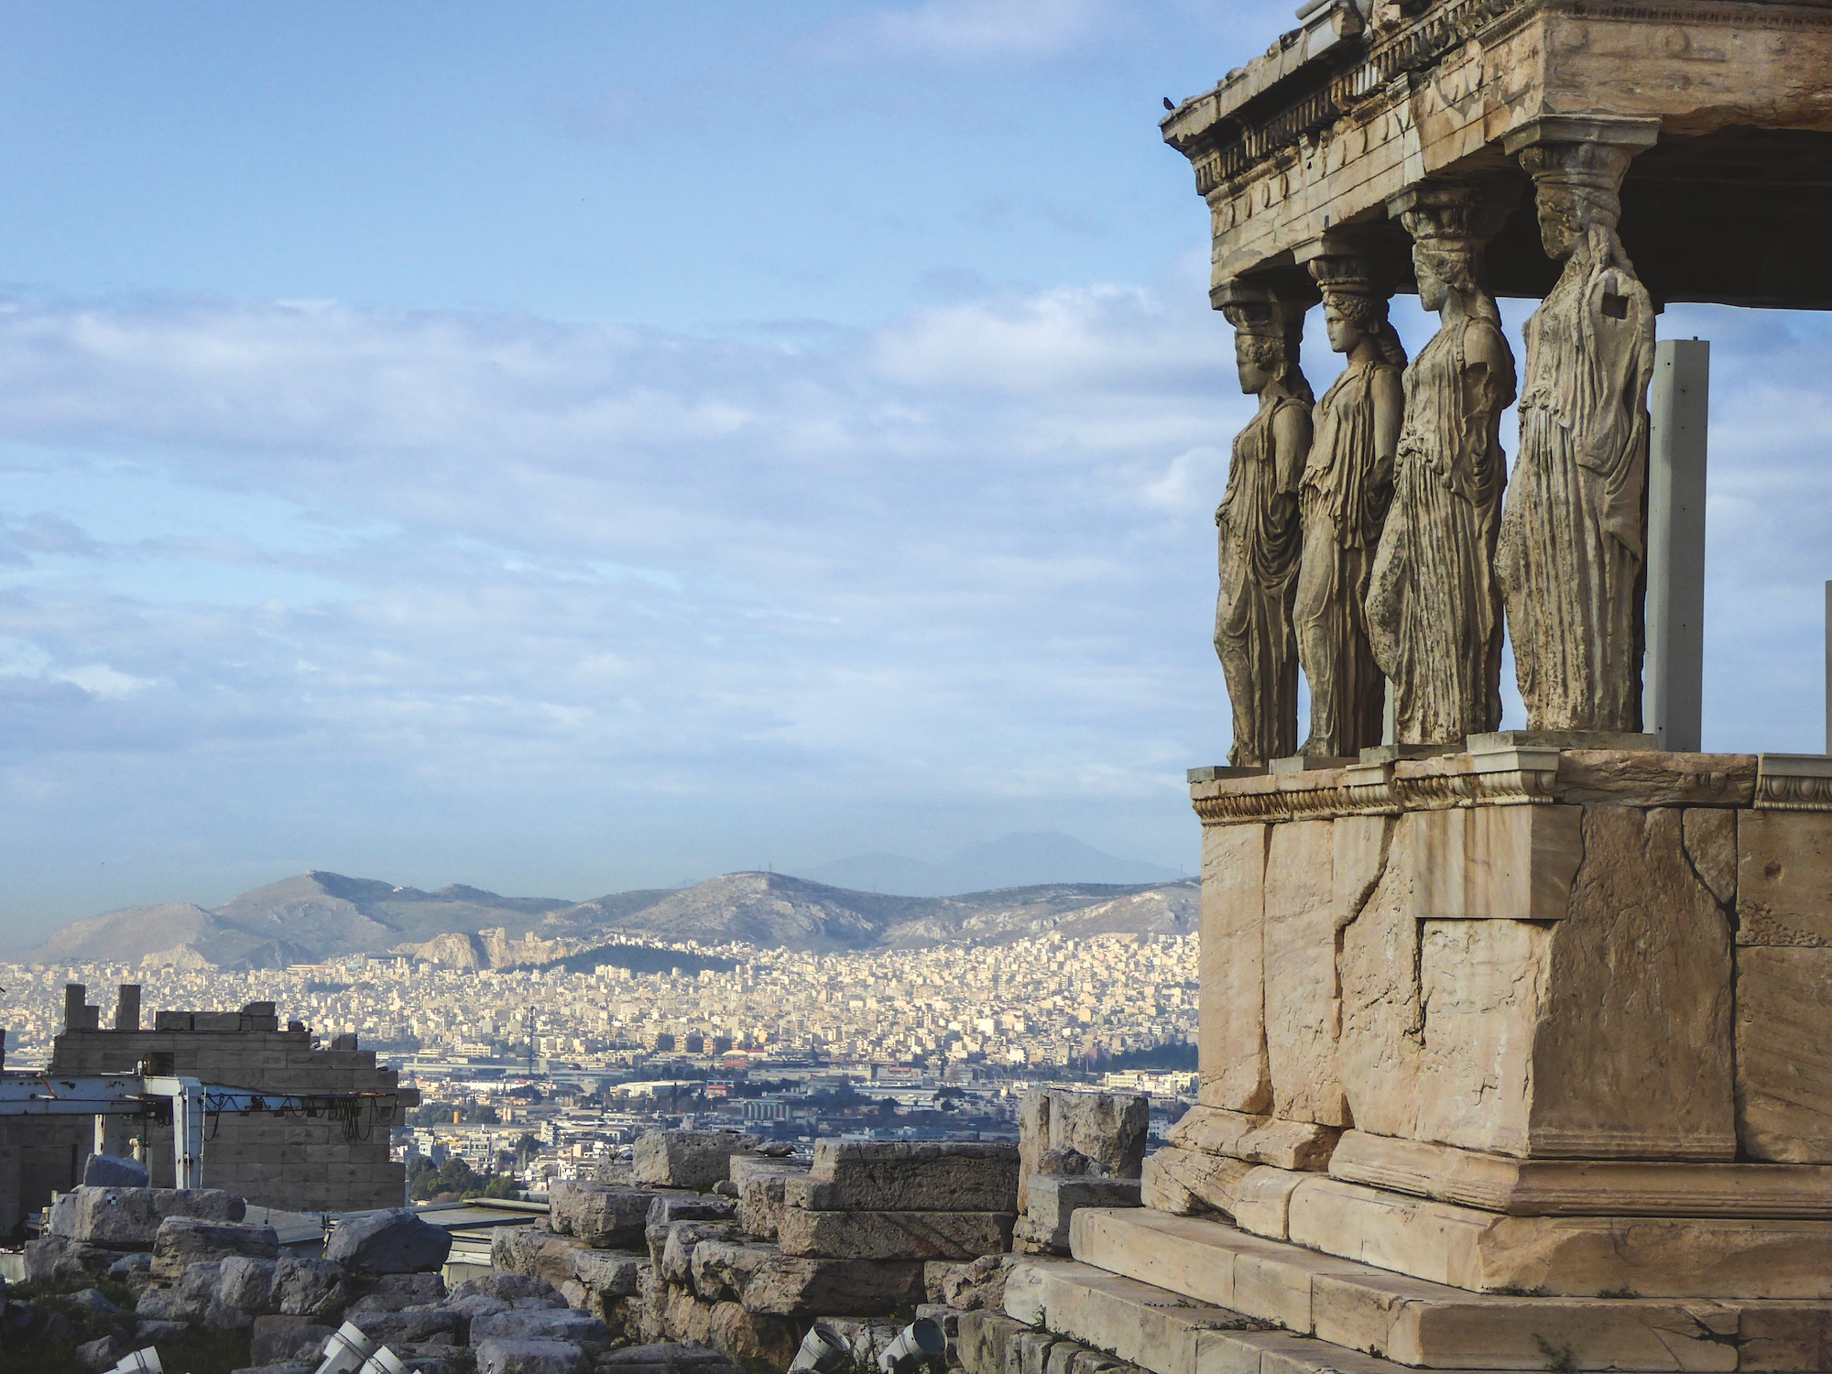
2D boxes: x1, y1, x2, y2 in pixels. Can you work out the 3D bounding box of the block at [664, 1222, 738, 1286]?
[{"bbox_3d":[-1.092,2.896,28.900,0.360,0.310,0.450,2,-3,-9],"label":"block"}]

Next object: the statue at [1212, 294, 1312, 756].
[{"bbox_3d":[1.621,-0.732,26.401,0.440,2.193,0.620,2,-3,-9],"label":"statue"}]

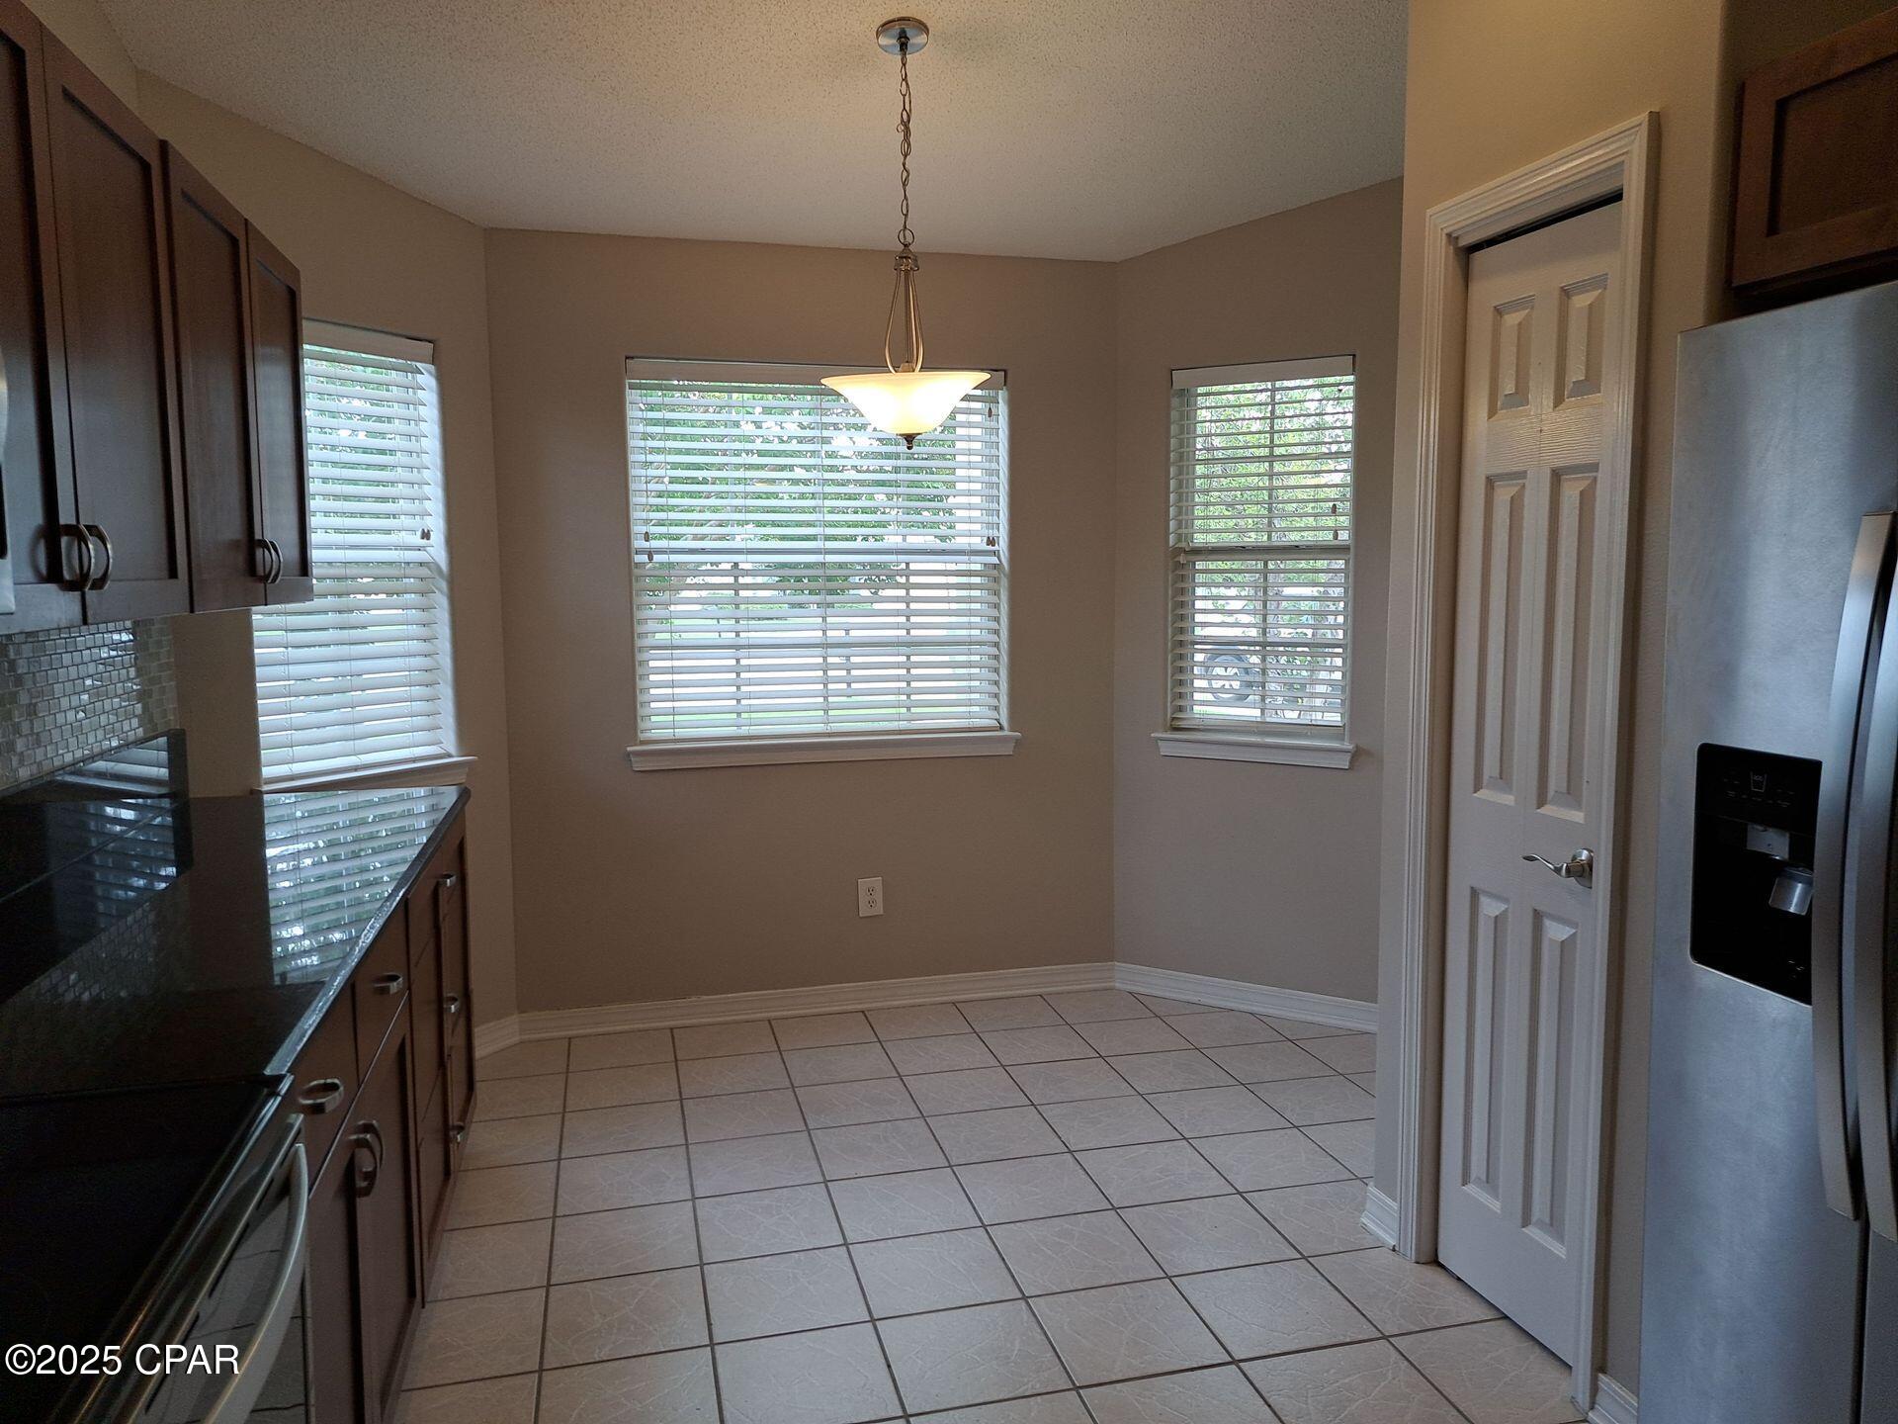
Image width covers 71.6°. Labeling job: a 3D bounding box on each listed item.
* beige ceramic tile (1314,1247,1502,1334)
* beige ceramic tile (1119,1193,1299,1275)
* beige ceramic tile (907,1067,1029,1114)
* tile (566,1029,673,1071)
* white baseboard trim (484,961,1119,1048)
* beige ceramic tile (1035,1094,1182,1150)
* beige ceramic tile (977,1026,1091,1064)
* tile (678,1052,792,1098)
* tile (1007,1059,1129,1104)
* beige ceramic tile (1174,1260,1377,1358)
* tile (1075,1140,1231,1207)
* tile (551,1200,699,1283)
[{"bbox_3d":[0.940,1.163,2.662,0.302,0.010,0.298,-2,6,-14],"label":"beige ceramic tile"},{"bbox_3d":[0.567,1.145,2.882,0.302,0.010,0.298,-2,6,-14],"label":"beige ceramic tile"},{"bbox_3d":[0.048,1.063,3.670,0.300,0.010,0.300,-2,6,-14],"label":"beige ceramic tile"},{"bbox_3d":[-0.990,1.028,4.000,0.303,0.010,0.297,-2,6,-14],"label":"tile"},{"bbox_3d":[-0.379,0.944,4.310,1.975,0.088,0.015,-2,6,-14],"label":"white baseboard trim"},{"bbox_3d":[0.420,1.088,3.470,0.302,0.010,0.298,-2,6,-14],"label":"beige ceramic tile"},{"bbox_3d":[0.271,1.024,4.032,0.302,0.010,0.302,-2,6,-14],"label":"beige ceramic tile"},{"bbox_3d":[-0.620,1.048,3.787,0.303,0.010,0.297,-2,6,-14],"label":"tile"},{"bbox_3d":[0.345,1.050,3.726,0.302,0.010,0.299,-2,6,-14],"label":"tile"},{"bbox_3d":[0.636,1.167,2.569,0.300,0.010,0.300,-2,6,-14],"label":"beige ceramic tile"},{"bbox_3d":[0.491,1.111,3.156,0.300,0.010,0.300,-2,6,-14],"label":"tile"},{"bbox_3d":[-0.704,1.152,2.865,0.302,0.010,0.302,-2,6,-14],"label":"tile"}]

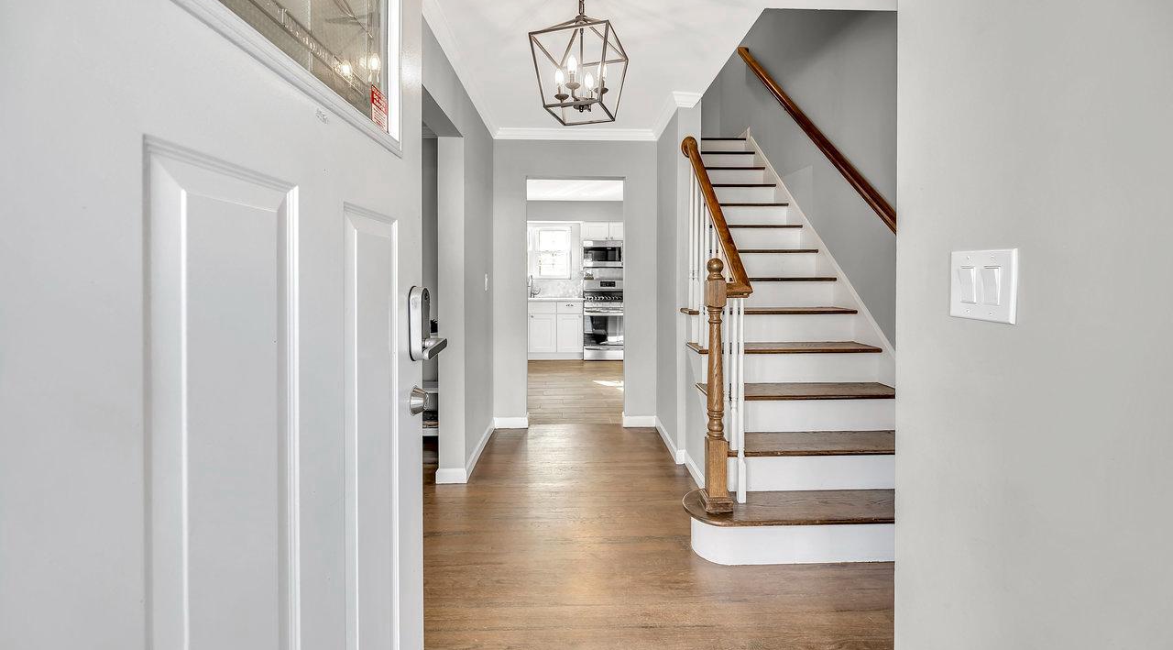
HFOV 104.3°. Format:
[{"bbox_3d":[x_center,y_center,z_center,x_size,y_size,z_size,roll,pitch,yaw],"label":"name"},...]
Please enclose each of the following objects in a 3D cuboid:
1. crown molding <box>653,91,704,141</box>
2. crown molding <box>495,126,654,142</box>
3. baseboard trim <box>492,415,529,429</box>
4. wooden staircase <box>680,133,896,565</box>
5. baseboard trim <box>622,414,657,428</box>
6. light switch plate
[{"bbox_3d":[0.655,-1.517,3.355,0.220,0.085,0.800,0,3,-2],"label":"crown molding"},{"bbox_3d":[-0.090,-1.559,3.730,1.340,0.085,0.055,0,3,-2],"label":"crown molding"},{"bbox_3d":[-0.617,0.804,3.740,0.285,0.097,0.020,0,3,-2],"label":"baseboard trim"},{"bbox_3d":[1.050,-0.430,3.300,1.250,2.680,2.780,0,3,-2],"label":"wooden staircase"},{"bbox_3d":[0.437,0.800,3.775,0.285,0.095,0.020,0,3,-2],"label":"baseboard trim"},{"bbox_3d":[0.641,-0.065,0.742,0.010,0.116,0.117,0,3,-2],"label":"light switch plate"}]

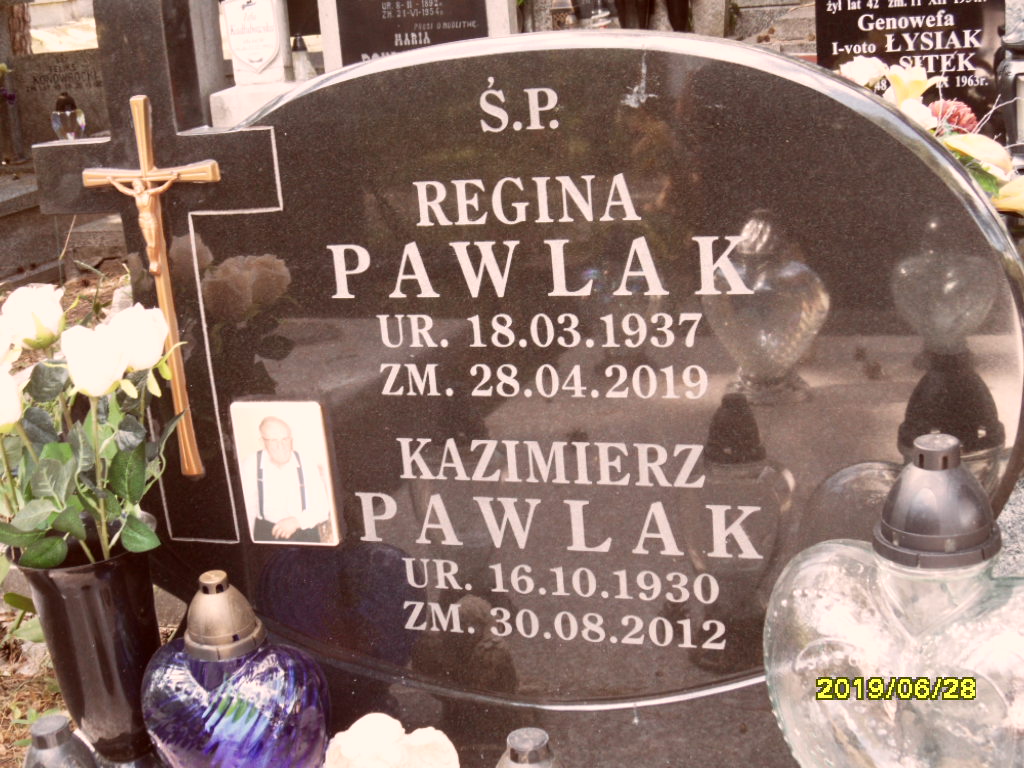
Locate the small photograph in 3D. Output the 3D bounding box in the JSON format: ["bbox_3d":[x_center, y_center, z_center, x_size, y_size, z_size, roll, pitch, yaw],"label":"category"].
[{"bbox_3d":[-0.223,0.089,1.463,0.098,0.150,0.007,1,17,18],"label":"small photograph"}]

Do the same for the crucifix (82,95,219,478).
[{"bbox_3d":[-0.335,-0.088,1.429,0.148,0.376,0.034,1,17,18],"label":"crucifix"}]

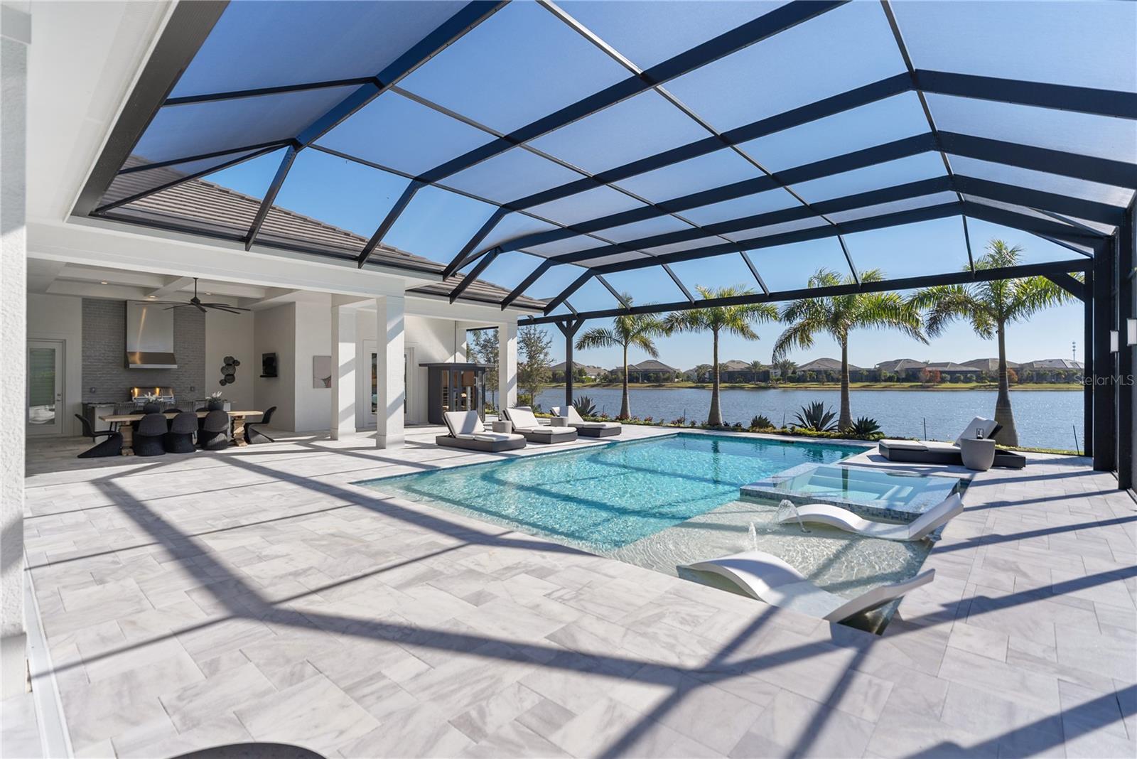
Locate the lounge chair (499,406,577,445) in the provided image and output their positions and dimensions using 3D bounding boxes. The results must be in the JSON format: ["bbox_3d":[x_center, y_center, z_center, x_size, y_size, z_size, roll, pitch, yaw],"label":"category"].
[{"bbox_3d":[-0.790,1.120,12.850,1.860,0.780,0.950,0,0,42],"label":"lounge chair"}]

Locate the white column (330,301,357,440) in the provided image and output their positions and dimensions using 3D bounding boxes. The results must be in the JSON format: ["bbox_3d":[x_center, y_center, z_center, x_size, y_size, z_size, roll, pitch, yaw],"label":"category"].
[{"bbox_3d":[-5.746,-0.180,12.919,0.430,3.380,0.430,0,0,42],"label":"white column"}]

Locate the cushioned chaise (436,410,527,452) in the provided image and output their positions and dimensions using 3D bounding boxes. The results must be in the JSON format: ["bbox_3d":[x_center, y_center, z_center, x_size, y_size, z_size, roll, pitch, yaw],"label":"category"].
[{"bbox_3d":[-1.998,1.141,11.365,1.870,0.720,0.960,0,0,36],"label":"cushioned chaise"}]

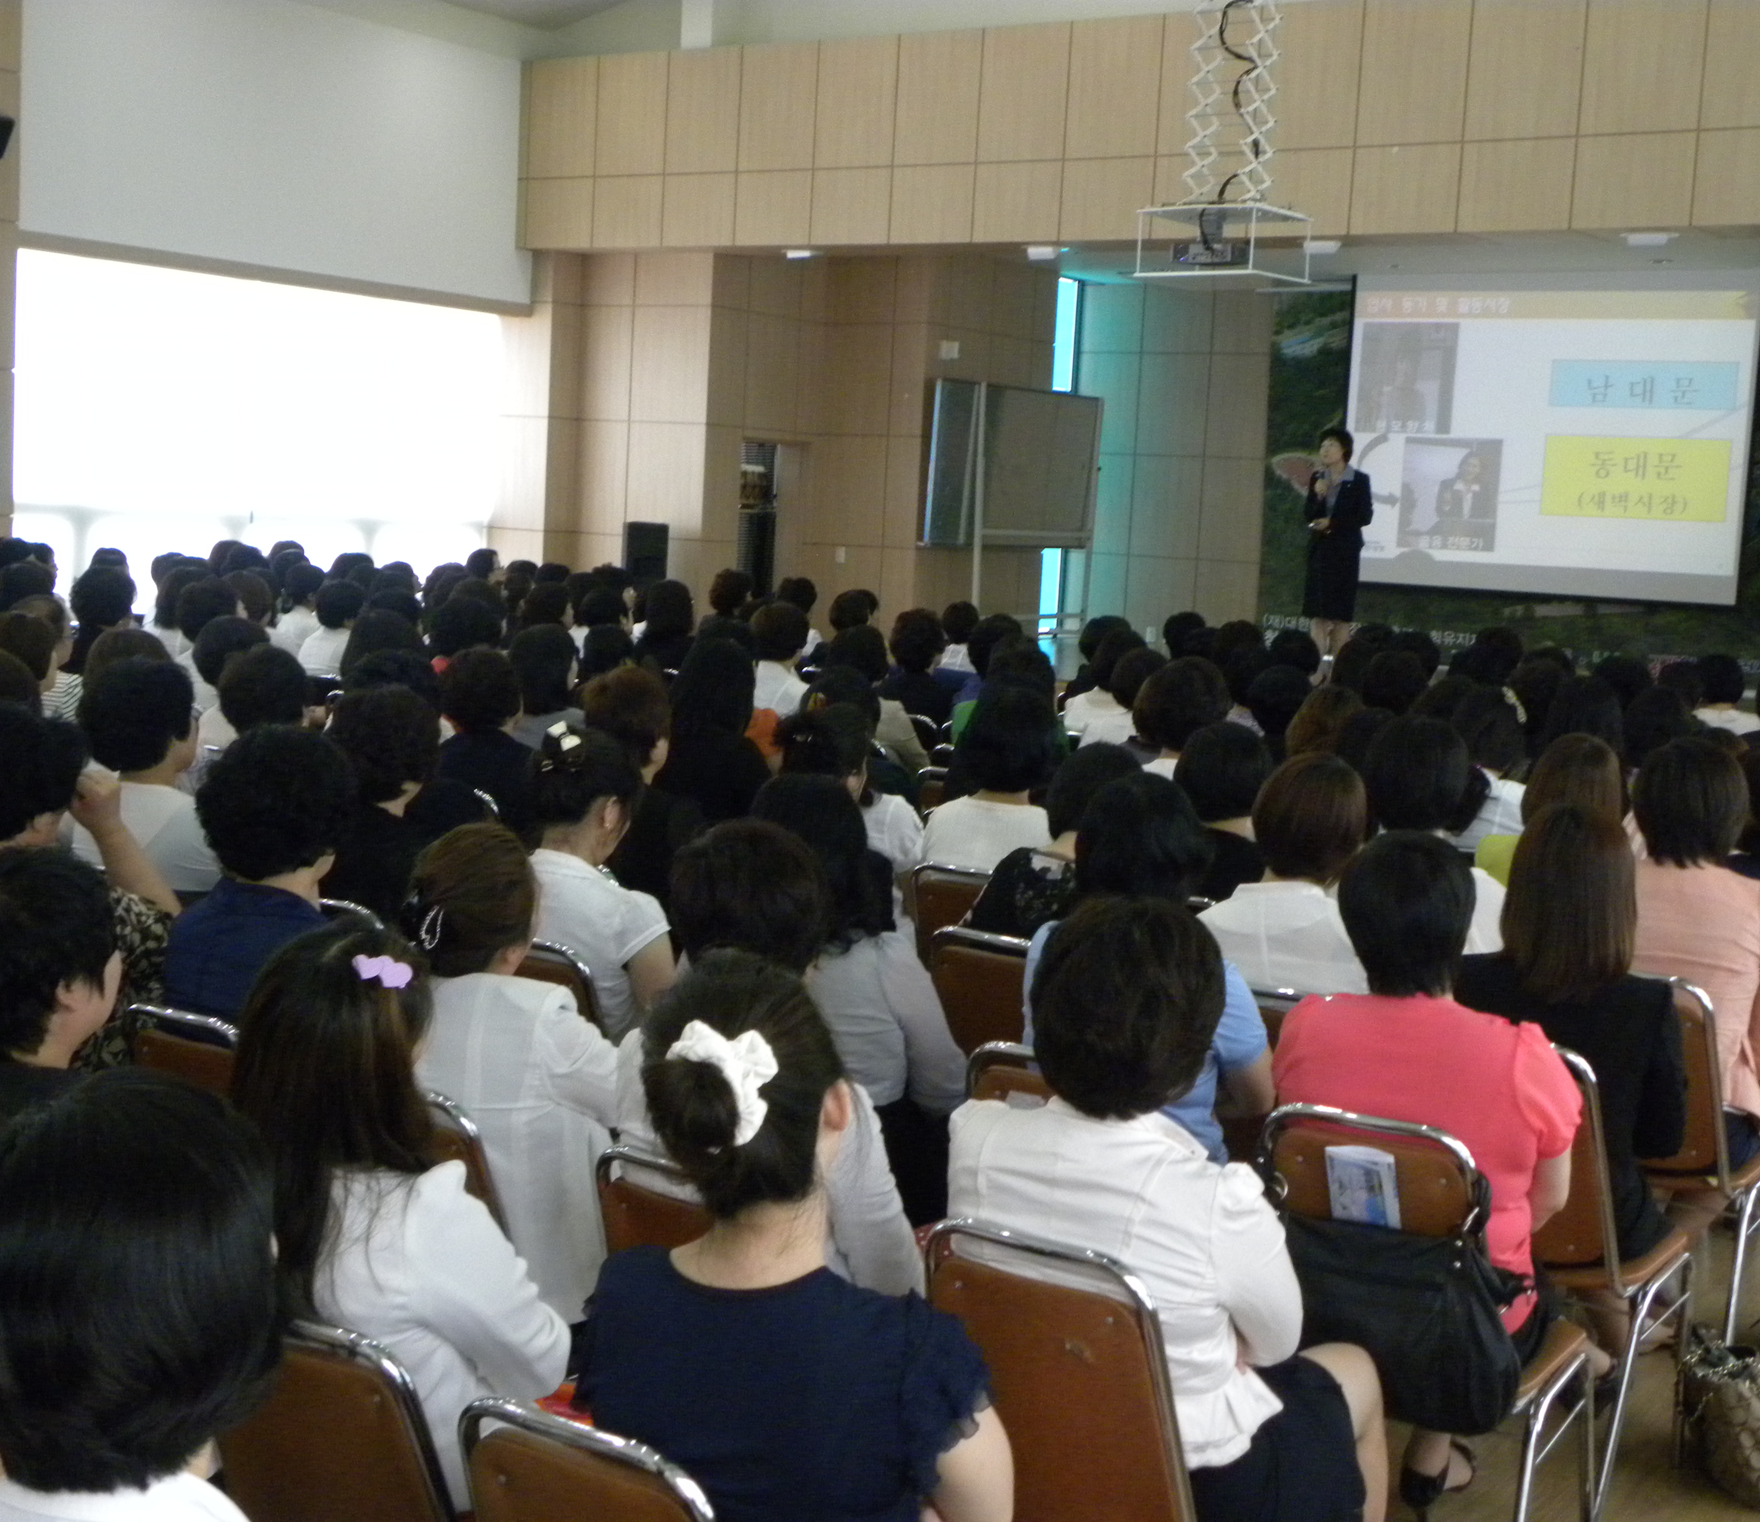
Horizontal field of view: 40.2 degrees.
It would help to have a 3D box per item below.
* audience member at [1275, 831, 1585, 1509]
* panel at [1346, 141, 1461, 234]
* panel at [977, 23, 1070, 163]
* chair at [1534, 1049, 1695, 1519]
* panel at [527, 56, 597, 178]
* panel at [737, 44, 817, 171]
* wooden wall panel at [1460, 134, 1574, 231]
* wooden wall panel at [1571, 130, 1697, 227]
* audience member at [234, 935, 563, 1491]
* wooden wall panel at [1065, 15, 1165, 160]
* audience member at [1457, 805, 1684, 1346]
[{"bbox_3d":[0.934,0.741,4.217,0.500,1.280,0.720,6,7,28],"label":"audience member"},{"bbox_3d":[3.283,-3.563,14.973,0.715,0.541,0.030,8,8,35],"label":"panel"},{"bbox_3d":[1.000,-4.592,16.534,0.715,0.913,0.030,8,8,35],"label":"panel"},{"bbox_3d":[1.219,0.899,4.473,0.440,0.890,0.580,7,7,35],"label":"chair"},{"bbox_3d":[-2.130,-4.302,16.087,0.610,0.790,0.030,7,7,34],"label":"panel"},{"bbox_3d":[-0.646,-4.162,15.313,0.607,0.791,0.030,7,7,33],"label":"panel"},{"bbox_3d":[3.863,-3.487,14.563,0.715,0.541,0.030,8,8,35],"label":"wooden wall panel"},{"bbox_3d":[4.444,-3.410,14.153,0.715,0.541,0.030,8,8,35],"label":"wooden wall panel"},{"bbox_3d":[-0.521,0.807,2.919,0.470,1.280,0.720,7,7,34],"label":"audience member"},{"bbox_3d":[1.368,-3.917,14.015,0.607,0.791,0.030,7,7,33],"label":"wooden wall panel"},{"bbox_3d":[1.332,0.700,4.505,0.460,1.270,0.870,8,8,35],"label":"audience member"}]

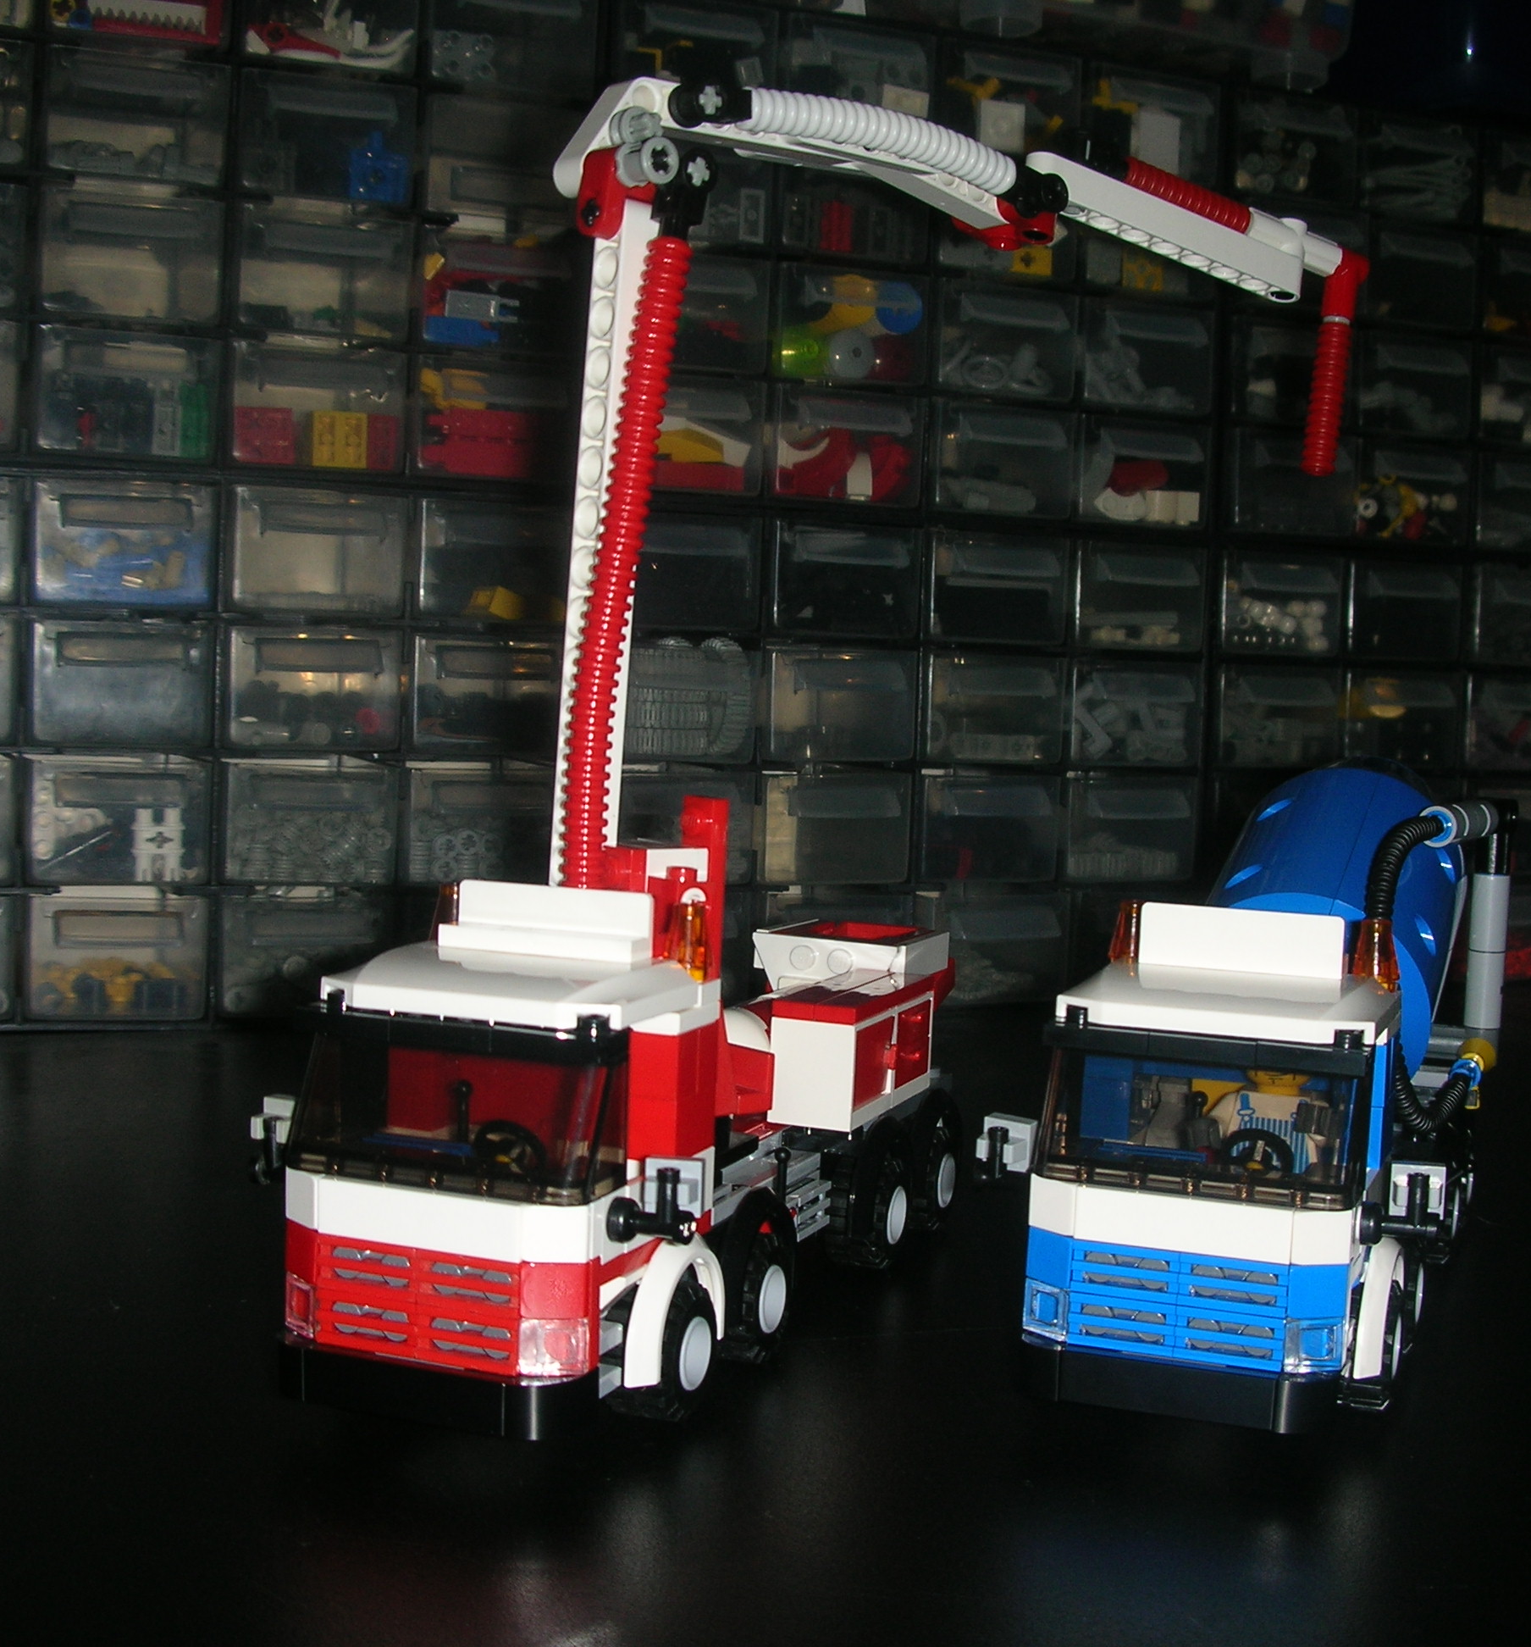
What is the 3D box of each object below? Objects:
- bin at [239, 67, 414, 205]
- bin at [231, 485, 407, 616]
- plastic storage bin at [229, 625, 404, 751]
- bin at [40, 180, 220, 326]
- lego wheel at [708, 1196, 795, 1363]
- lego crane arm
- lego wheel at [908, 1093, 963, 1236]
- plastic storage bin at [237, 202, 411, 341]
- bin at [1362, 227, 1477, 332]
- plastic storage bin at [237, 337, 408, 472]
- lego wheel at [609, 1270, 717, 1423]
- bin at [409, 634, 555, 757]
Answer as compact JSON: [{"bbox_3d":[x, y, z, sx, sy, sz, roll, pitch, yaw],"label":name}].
[{"bbox_3d":[-0.163,-0.224,0.770,0.056,0.040,0.138,1,3,-21],"label":"bin"},{"bbox_3d":[-0.151,-0.085,0.704,0.052,0.035,0.115,0,4,-22],"label":"bin"},{"bbox_3d":[-0.156,-0.044,0.718,0.054,0.037,0.112,0,4,-23],"label":"plastic storage bin"},{"bbox_3d":[-0.220,-0.181,0.750,0.056,0.040,0.138,1,3,-21],"label":"bin"},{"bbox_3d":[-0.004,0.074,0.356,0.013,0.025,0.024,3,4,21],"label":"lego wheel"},{"bbox_3d":[0.045,-0.053,0.409,0.197,0.139,0.027,-1,5,-35],"label":"lego crane arm"},{"bbox_3d":[0.031,0.069,0.445,0.014,0.025,0.025,4,4,23],"label":"lego wheel"},{"bbox_3d":[-0.164,-0.181,0.772,0.056,0.040,0.138,1,3,-21],"label":"plastic storage bin"},{"bbox_3d":[0.223,-0.206,0.869,0.054,0.037,0.112,0,4,-23],"label":"bin"},{"bbox_3d":[-0.166,-0.138,0.775,0.056,0.040,0.138,1,3,-21],"label":"plastic storage bin"},{"bbox_3d":[-0.016,0.078,0.331,0.012,0.021,0.021,3,3,23],"label":"lego wheel"},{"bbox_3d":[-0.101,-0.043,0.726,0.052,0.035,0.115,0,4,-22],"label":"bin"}]

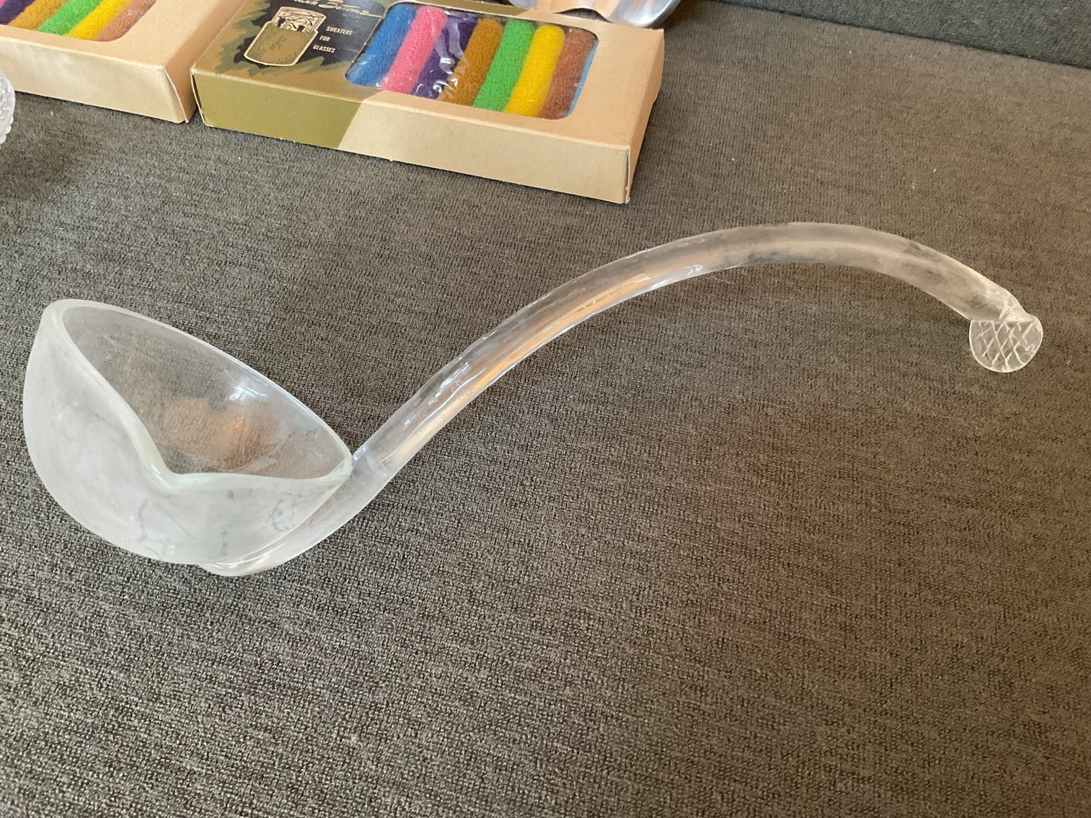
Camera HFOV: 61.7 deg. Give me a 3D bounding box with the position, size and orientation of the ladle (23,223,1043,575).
[{"bbox_3d":[0.016,-0.008,0.315,0.348,0.098,0.102,-9,20,-14],"label":"ladle"}]

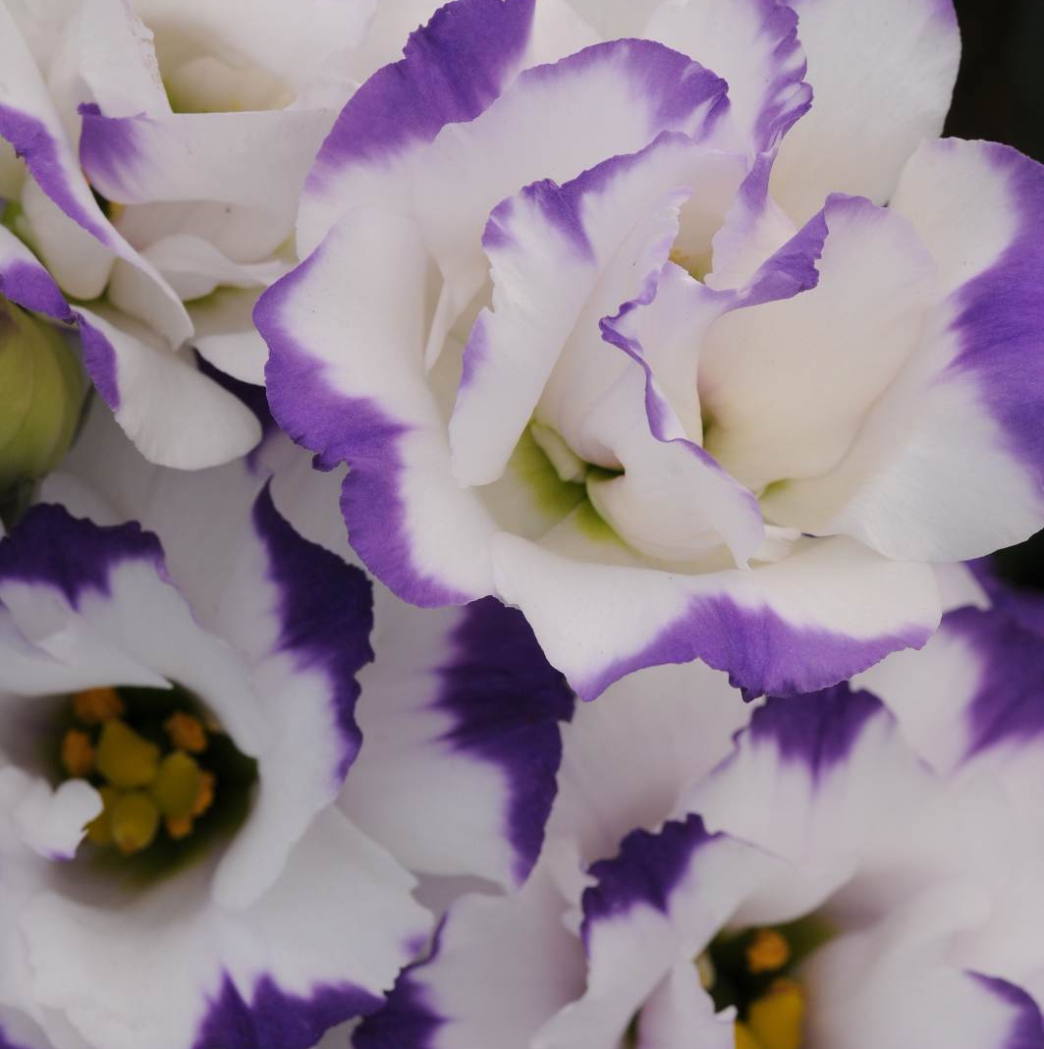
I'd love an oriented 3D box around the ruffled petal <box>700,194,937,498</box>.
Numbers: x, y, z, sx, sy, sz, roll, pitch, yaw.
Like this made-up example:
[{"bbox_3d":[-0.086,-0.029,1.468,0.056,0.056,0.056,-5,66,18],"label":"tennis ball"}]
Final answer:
[{"bbox_3d":[0.028,-0.017,0.647,0.021,0.028,0.014,18,18,8],"label":"ruffled petal"}]

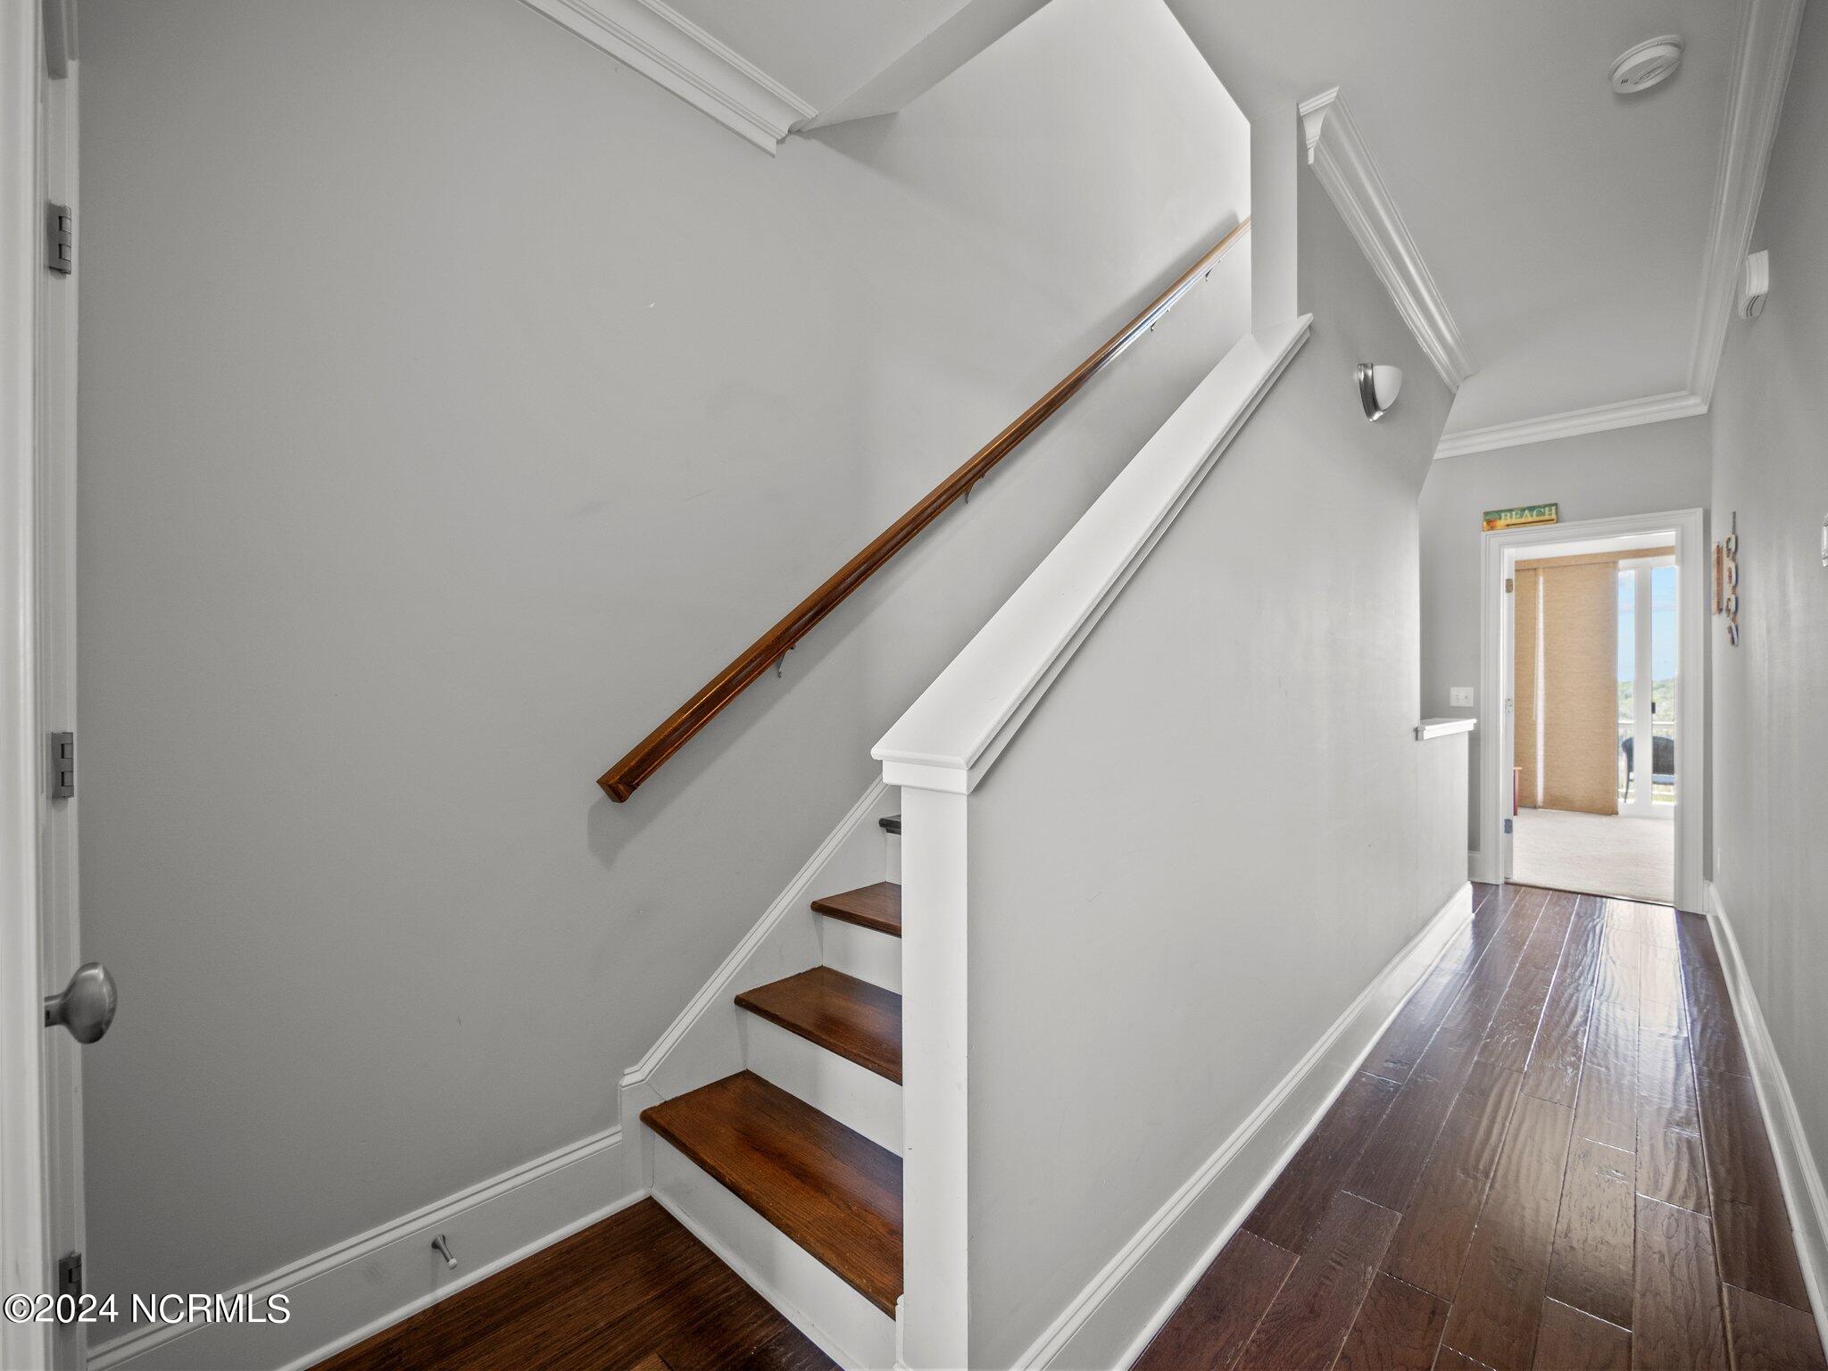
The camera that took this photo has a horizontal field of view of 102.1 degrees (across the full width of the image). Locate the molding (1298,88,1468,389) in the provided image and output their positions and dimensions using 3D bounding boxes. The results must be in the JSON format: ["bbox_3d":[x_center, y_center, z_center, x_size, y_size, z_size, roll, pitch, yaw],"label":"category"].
[{"bbox_3d":[1.916,-1.508,2.829,0.100,0.130,2.360,0,0,45],"label":"molding"}]

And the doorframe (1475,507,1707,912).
[{"bbox_3d":[3.862,0.137,4.254,0.930,2.135,0.140,0,0,43],"label":"doorframe"}]

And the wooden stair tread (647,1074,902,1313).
[{"bbox_3d":[-0.213,1.023,1.550,0.887,0.029,0.288,0,0,42],"label":"wooden stair tread"}]

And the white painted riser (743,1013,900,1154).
[{"bbox_3d":[-0.104,0.924,1.660,0.887,0.167,0.022,0,0,42],"label":"white painted riser"}]

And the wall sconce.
[{"bbox_3d":[1.606,-0.987,2.517,0.095,0.160,0.290,0,0,45],"label":"wall sconce"}]

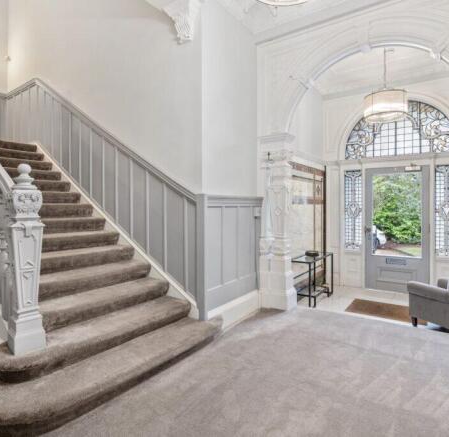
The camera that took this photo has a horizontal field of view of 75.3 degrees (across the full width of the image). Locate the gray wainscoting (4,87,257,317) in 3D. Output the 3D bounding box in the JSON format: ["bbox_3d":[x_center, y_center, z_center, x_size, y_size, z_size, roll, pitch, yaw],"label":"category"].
[{"bbox_3d":[-1.982,-0.752,5.050,5.222,3.610,1.344,0,0,35],"label":"gray wainscoting"}]

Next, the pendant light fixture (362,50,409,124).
[{"bbox_3d":[2.339,-1.960,4.211,0.563,0.998,0.563,0,0,35],"label":"pendant light fixture"}]

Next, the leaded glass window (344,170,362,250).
[{"bbox_3d":[2.347,-0.161,5.303,0.294,1.446,0.058,0,0,35],"label":"leaded glass window"}]

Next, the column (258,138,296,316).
[{"bbox_3d":[0.752,0.067,4.075,0.422,2.381,0.435,0,0,35],"label":"column"}]

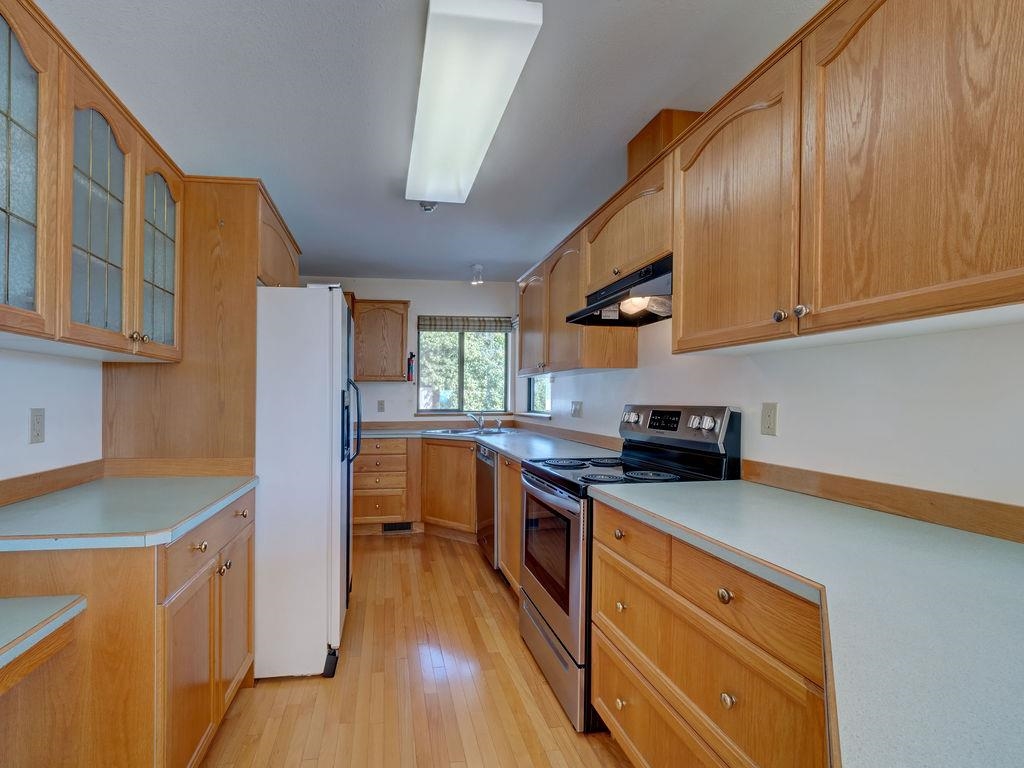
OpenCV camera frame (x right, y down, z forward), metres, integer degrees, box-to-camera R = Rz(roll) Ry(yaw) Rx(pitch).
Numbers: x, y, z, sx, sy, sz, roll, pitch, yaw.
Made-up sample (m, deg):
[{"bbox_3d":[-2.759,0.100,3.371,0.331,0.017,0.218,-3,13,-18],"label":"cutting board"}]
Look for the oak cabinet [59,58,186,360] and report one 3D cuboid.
[{"bbox_3d":[-1.513,-0.506,1.432,0.340,0.803,0.711,0,-2,-16],"label":"oak cabinet"}]

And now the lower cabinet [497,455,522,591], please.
[{"bbox_3d":[0.289,0.872,2.675,0.659,0.803,0.546,0,-2,-16],"label":"lower cabinet"}]

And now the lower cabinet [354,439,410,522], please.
[{"bbox_3d":[-1.277,0.902,4.093,0.556,0.793,0.618,0,-2,-12],"label":"lower cabinet"}]

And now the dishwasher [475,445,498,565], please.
[{"bbox_3d":[0.088,0.892,3.228,0.628,0.819,0.628,0,-2,-16],"label":"dishwasher"}]

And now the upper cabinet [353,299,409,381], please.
[{"bbox_3d":[-1.303,-0.415,4.157,0.525,0.783,0.330,0,-2,-12],"label":"upper cabinet"}]

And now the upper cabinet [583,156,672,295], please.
[{"bbox_3d":[0.683,-0.681,1.981,0.371,0.402,0.731,0,-2,-16],"label":"upper cabinet"}]

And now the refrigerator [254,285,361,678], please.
[{"bbox_3d":[-1.283,0.459,2.245,0.834,1.802,0.793,0,-2,-13],"label":"refrigerator"}]

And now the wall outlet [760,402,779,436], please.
[{"bbox_3d":[0.983,0.137,1.590,0.012,0.127,0.072,0,-2,-16],"label":"wall outlet"}]

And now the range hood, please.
[{"bbox_3d":[0.621,-0.413,1.970,0.494,0.154,0.762,0,-2,-16],"label":"range hood"}]

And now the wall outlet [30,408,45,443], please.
[{"bbox_3d":[-1.706,0.151,1.498,0.012,0.126,0.068,0,-2,-16],"label":"wall outlet"}]

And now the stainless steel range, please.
[{"bbox_3d":[0.463,0.743,2.000,0.711,1.226,0.731,0,-2,-16],"label":"stainless steel range"}]

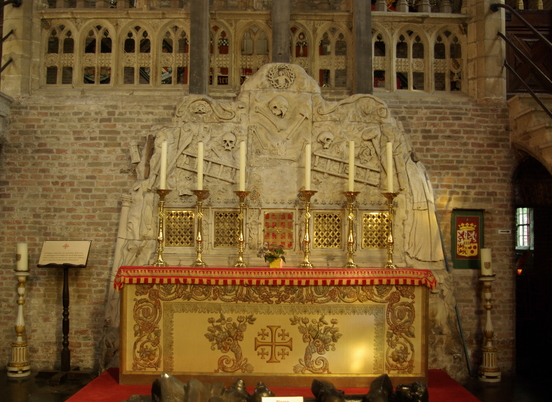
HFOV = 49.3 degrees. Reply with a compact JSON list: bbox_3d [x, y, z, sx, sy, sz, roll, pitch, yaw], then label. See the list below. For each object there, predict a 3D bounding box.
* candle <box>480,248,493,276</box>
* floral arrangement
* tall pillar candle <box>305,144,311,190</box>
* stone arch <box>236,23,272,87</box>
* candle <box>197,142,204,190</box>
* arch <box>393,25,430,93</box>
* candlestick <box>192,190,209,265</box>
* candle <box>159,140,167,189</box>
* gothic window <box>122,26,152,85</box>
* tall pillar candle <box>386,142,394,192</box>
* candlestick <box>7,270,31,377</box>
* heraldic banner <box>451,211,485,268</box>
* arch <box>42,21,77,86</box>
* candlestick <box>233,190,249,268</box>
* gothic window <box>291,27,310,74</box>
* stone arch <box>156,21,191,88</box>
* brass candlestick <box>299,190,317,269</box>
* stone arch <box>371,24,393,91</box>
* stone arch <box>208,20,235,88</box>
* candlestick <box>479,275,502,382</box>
[{"bbox_3d":[2.119,0.618,6.030,0.113,0.270,0.113,1,-5,0],"label":"candle"},{"bbox_3d":[-0.040,0.504,5.663,0.278,0.225,0.220,1,-4,2],"label":"floral arrangement"},{"bbox_3d":[0.303,-0.324,5.755,0.051,0.458,0.051,1,-4,2],"label":"tall pillar candle"},{"bbox_3d":[-0.240,-1.562,6.401,0.406,0.740,0.180,1,-4,2],"label":"stone arch"},{"bbox_3d":[-0.730,-0.332,5.805,0.045,0.473,0.045,1,-5,0],"label":"candle"},{"bbox_3d":[1.429,-1.505,6.338,0.398,0.733,0.180,1,-4,2],"label":"arch"},{"bbox_3d":[-0.714,0.262,5.718,0.162,0.737,0.162,1,-5,0],"label":"candlestick"},{"bbox_3d":[-1.088,-0.341,5.805,0.046,0.473,0.046,1,-5,0],"label":"candle"},{"bbox_3d":[-1.480,-1.559,6.444,0.325,0.641,0.150,1,-4,2],"label":"gothic window"},{"bbox_3d":[1.102,-0.318,5.805,0.046,0.494,0.046,1,-5,0],"label":"tall pillar candle"},{"bbox_3d":[-2.629,1.245,6.149,0.243,1.061,0.243,1,-5,0],"label":"candlestick"},{"bbox_3d":[1.937,0.384,6.054,0.334,0.599,0.030,1,-4,2],"label":"heraldic banner"},{"bbox_3d":[-2.322,-1.580,6.475,0.393,0.727,0.180,1,-4,2],"label":"arch"},{"bbox_3d":[-0.329,0.268,5.731,0.155,0.739,0.155,1,-4,2],"label":"candlestick"},{"bbox_3d":[0.204,-1.648,6.902,0.419,0.762,0.200,1,-5,0],"label":"gothic window"},{"bbox_3d":[-1.149,-1.663,6.902,0.407,0.779,0.200,1,-5,0],"label":"stone arch"},{"bbox_3d":[0.306,0.271,5.750,0.182,0.738,0.182,1,-5,0],"label":"brass candlestick"},{"bbox_3d":[1.112,-1.617,6.900,0.424,0.802,0.200,1,-5,0],"label":"stone arch"},{"bbox_3d":[-0.645,-1.563,6.403,0.405,0.742,0.200,1,-5,0],"label":"stone arch"},{"bbox_3d":[2.047,1.214,5.736,0.220,1.018,0.220,1,-4,2],"label":"candlestick"}]

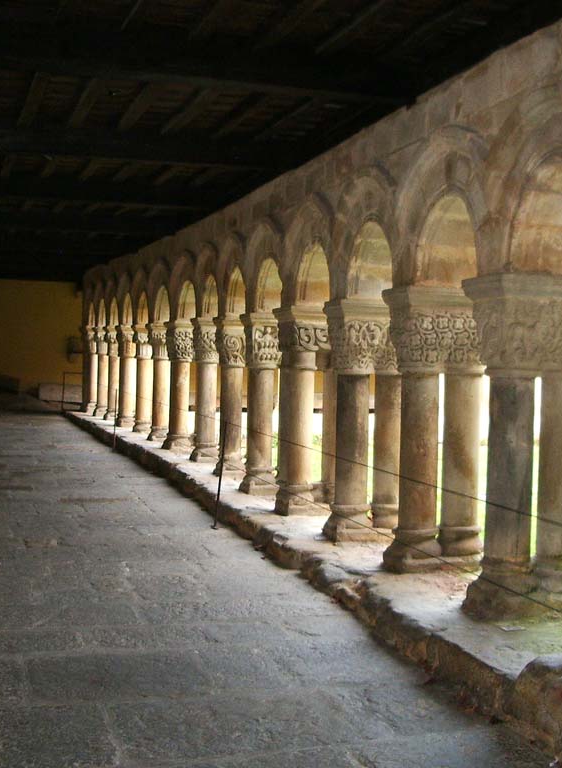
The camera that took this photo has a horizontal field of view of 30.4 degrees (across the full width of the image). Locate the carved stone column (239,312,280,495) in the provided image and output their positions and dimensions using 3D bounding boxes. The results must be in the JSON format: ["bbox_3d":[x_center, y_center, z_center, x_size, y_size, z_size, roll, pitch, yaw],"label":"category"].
[{"bbox_3d":[-0.073,0.193,10.569,0.605,1.786,0.434,1,1,-16],"label":"carved stone column"}]

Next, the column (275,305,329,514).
[{"bbox_3d":[0.311,0.231,9.190,0.605,1.796,0.434,1,1,-16],"label":"column"}]

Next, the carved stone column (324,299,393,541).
[{"bbox_3d":[0.693,0.286,8.131,0.633,1.850,0.419,1,1,-16],"label":"carved stone column"}]

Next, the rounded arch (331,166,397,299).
[{"bbox_3d":[0.836,-1.105,7.550,0.409,0.915,1.188,1,1,-16],"label":"rounded arch"}]

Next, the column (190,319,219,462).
[{"bbox_3d":[-0.821,0.074,13.235,0.605,1.787,0.434,1,1,-16],"label":"column"}]

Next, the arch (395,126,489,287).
[{"bbox_3d":[1.171,-1.028,6.188,0.511,0.901,1.306,1,1,-16],"label":"arch"}]

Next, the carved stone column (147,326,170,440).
[{"bbox_3d":[-1.769,-0.024,16.335,0.605,1.796,0.434,1,1,-16],"label":"carved stone column"}]

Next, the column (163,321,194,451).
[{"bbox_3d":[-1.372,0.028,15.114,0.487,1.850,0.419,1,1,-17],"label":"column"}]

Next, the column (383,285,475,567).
[{"bbox_3d":[1.039,0.298,6.955,0.633,1.850,0.419,1,1,-16],"label":"column"}]

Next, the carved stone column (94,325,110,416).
[{"bbox_3d":[-3.682,-0.254,21.665,0.419,1.850,0.380,1,1,-17],"label":"carved stone column"}]

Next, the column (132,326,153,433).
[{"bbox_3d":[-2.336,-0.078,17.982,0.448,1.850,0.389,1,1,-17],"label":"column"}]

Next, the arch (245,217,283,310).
[{"bbox_3d":[0.076,-1.137,9.947,0.511,0.873,1.383,1,1,-16],"label":"arch"}]

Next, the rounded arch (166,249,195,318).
[{"bbox_3d":[-1.175,-1.343,14.447,0.409,0.944,1.383,1,1,-17],"label":"rounded arch"}]

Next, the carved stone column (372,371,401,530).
[{"bbox_3d":[0.856,0.518,8.130,0.302,1.241,0.302,1,1,-16],"label":"carved stone column"}]

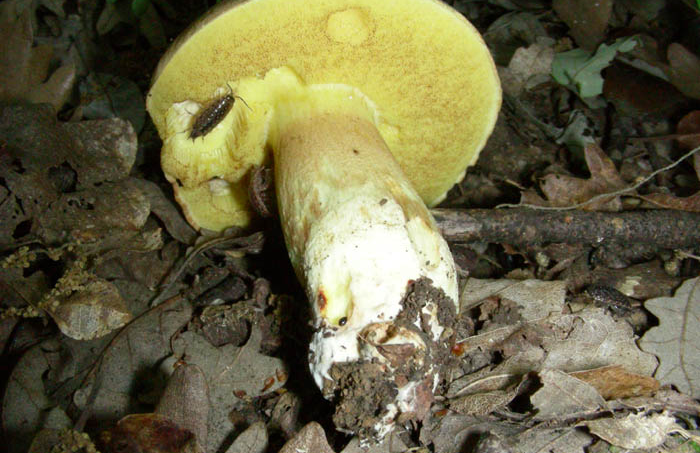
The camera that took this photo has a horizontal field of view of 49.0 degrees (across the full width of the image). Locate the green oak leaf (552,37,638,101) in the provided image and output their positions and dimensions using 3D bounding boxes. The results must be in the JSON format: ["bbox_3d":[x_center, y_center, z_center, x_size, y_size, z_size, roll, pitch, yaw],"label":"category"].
[{"bbox_3d":[0.115,-0.074,0.360,0.040,0.022,0.028,10,32,16],"label":"green oak leaf"}]

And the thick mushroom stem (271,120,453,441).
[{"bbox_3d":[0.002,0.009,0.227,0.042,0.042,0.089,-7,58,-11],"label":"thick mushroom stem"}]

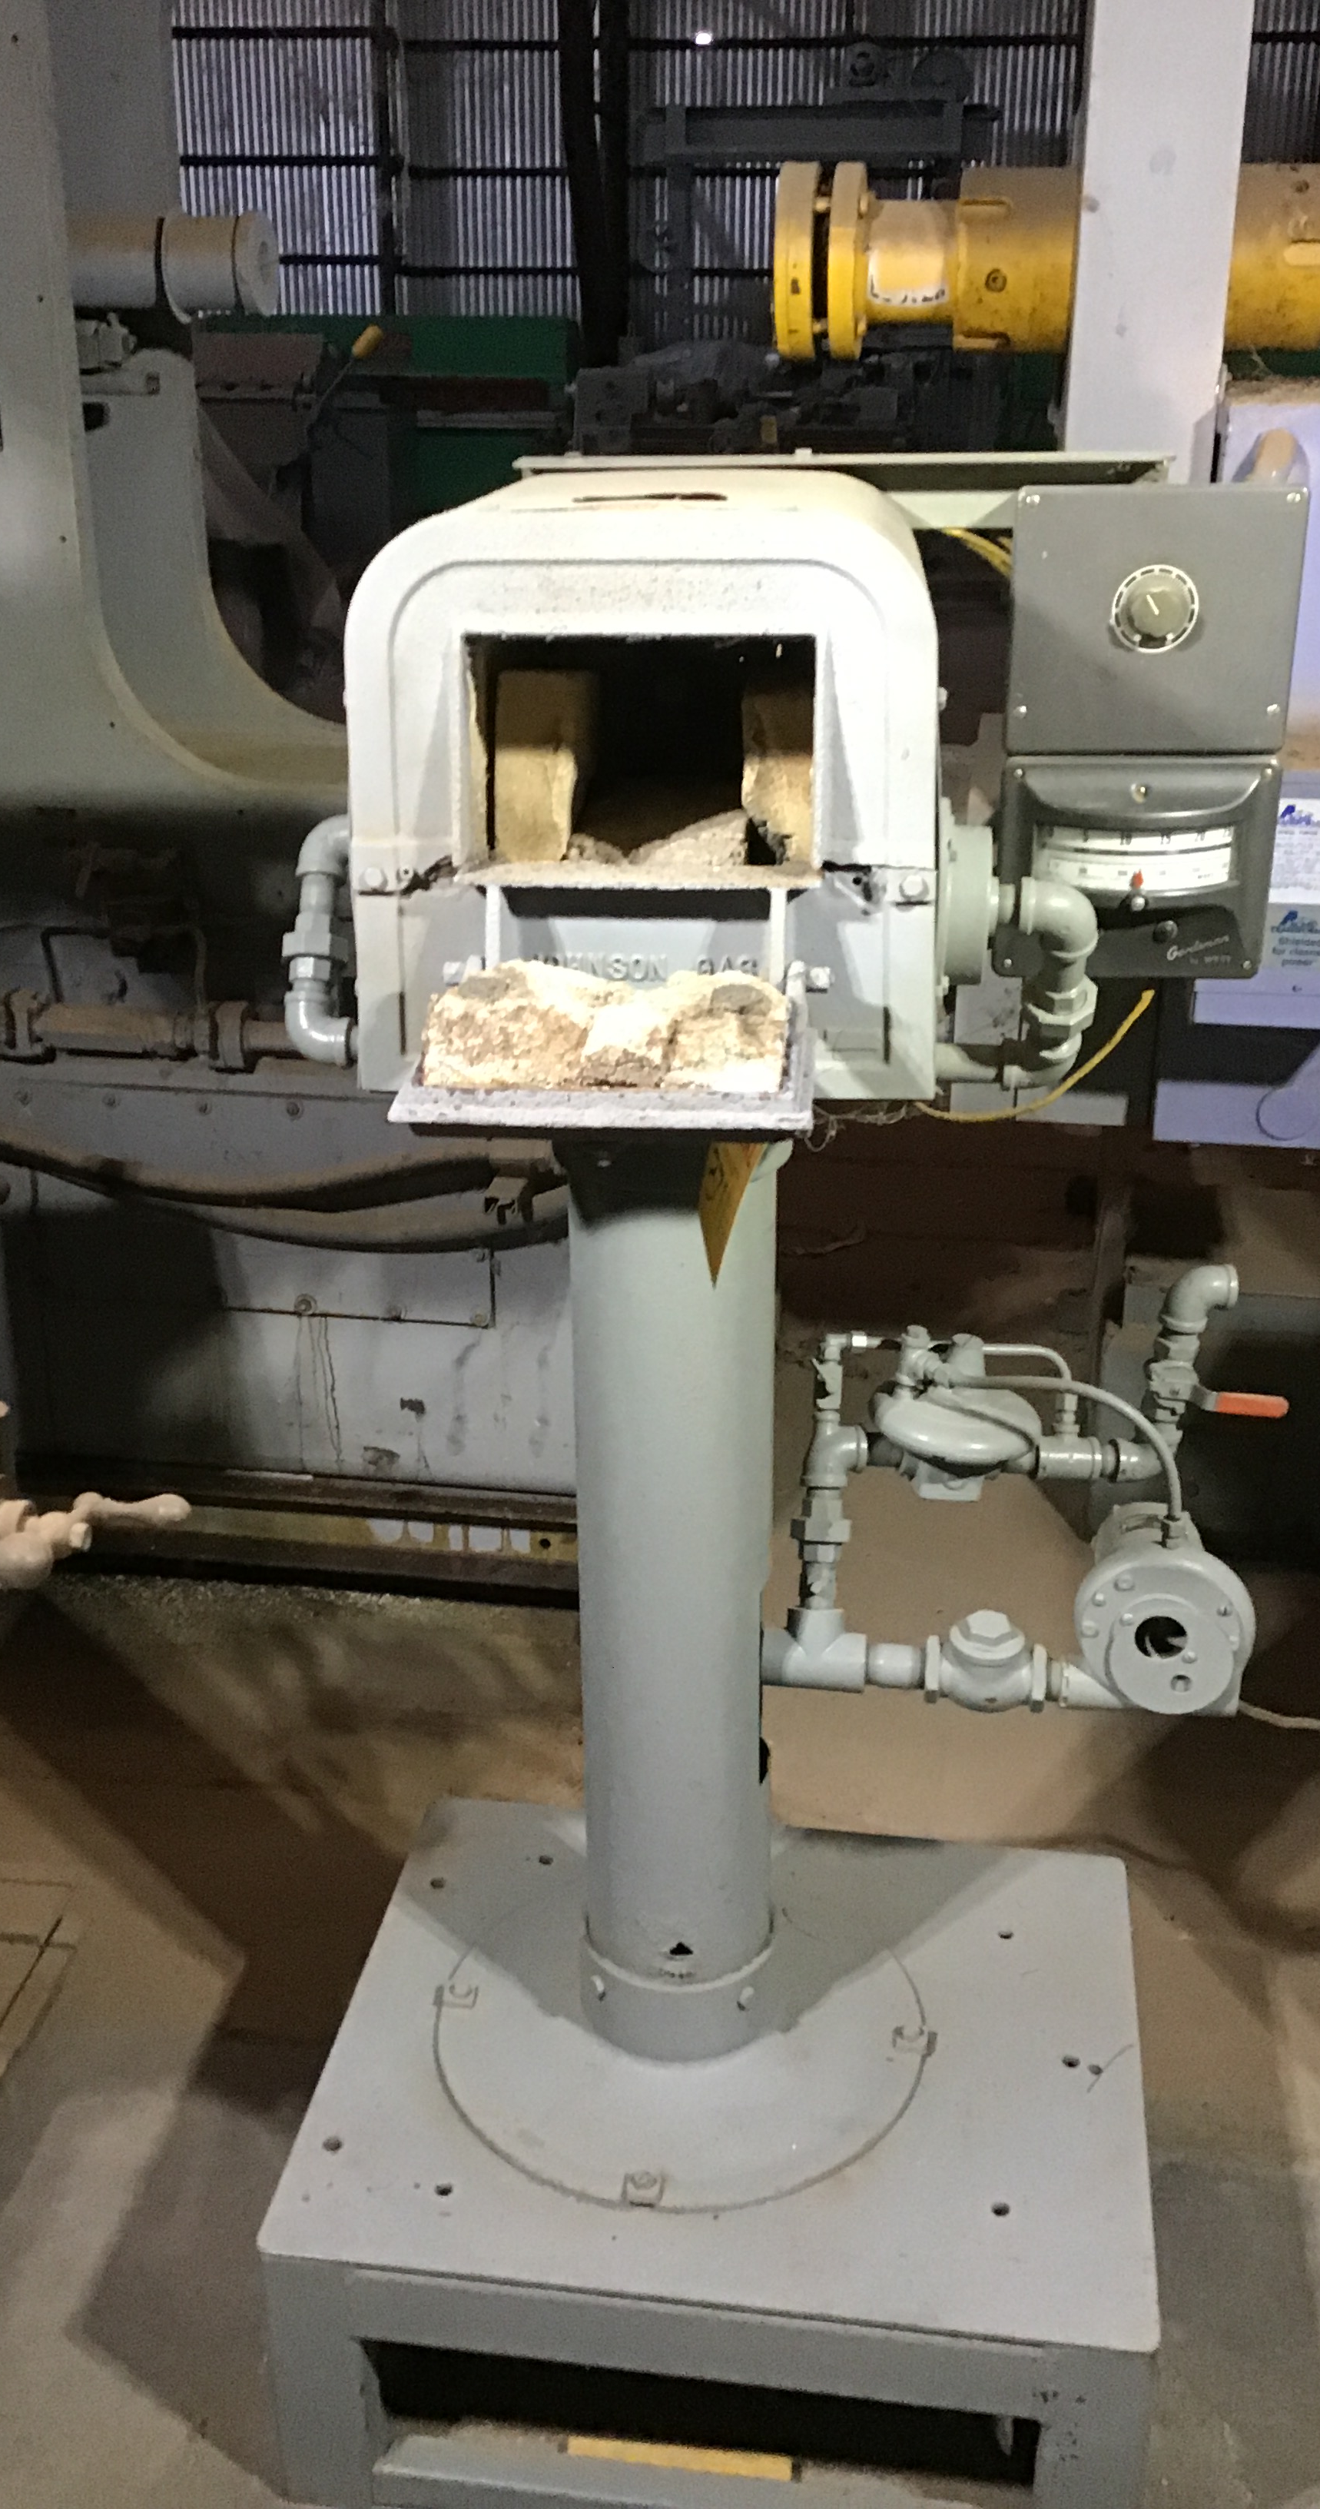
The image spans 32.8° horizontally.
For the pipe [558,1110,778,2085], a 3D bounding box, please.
[{"bbox_3d":[0.011,0.228,1.622,0.147,0.787,0.147,3,25,8],"label":"pipe"}]

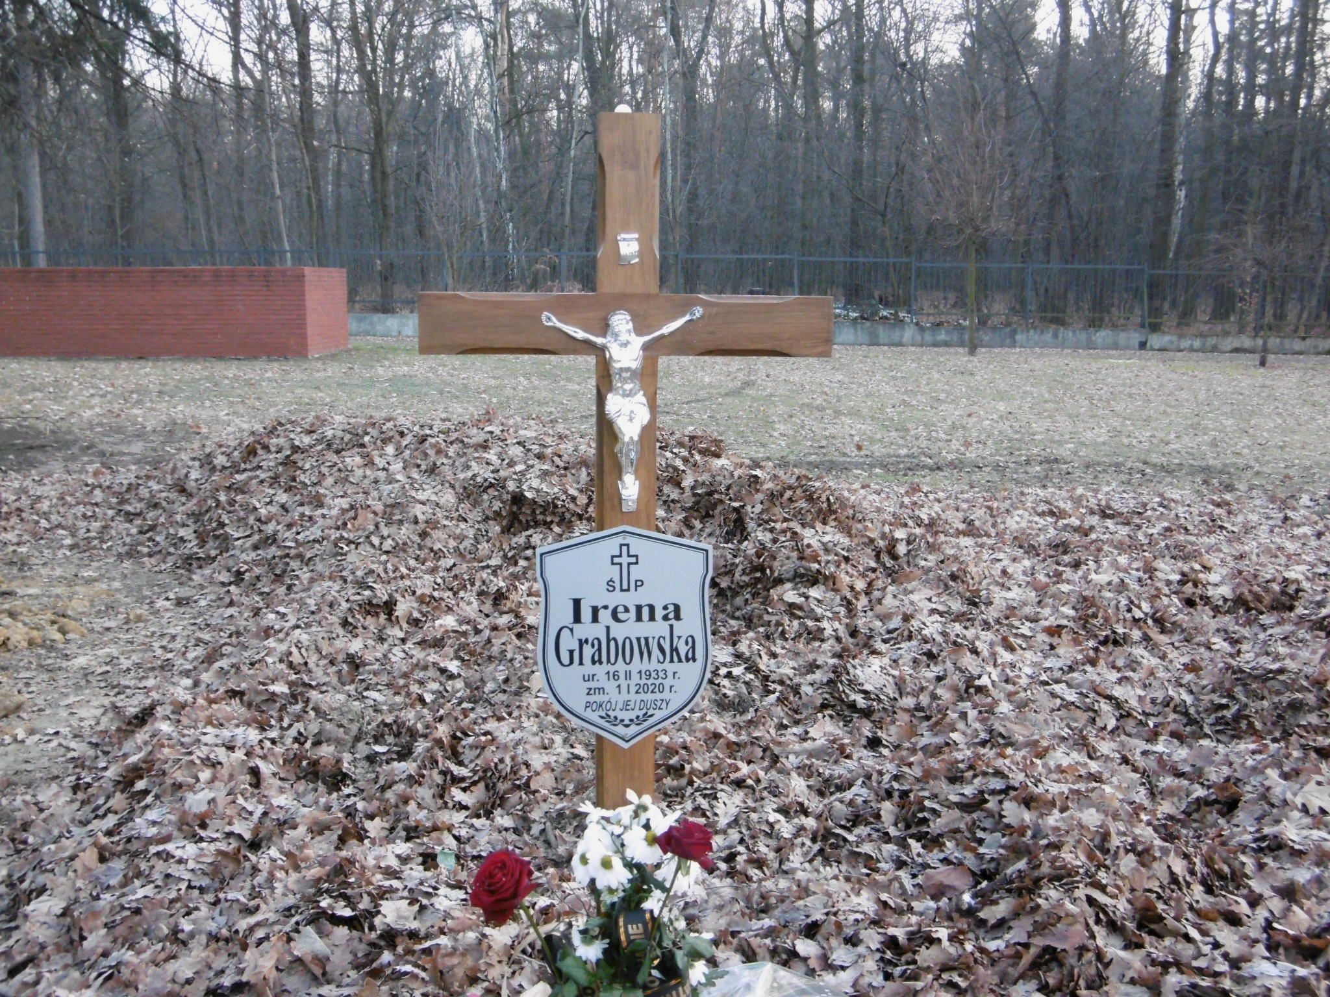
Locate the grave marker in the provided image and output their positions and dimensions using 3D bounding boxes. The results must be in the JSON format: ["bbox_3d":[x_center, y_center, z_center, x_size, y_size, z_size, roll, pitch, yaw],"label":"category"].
[{"bbox_3d":[-0.067,0.045,2.510,0.690,1.390,0.080,0,10,-2],"label":"grave marker"}]

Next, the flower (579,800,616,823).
[{"bbox_3d":[-0.113,0.523,2.420,0.062,0.042,0.055,4,10,21],"label":"flower"}]

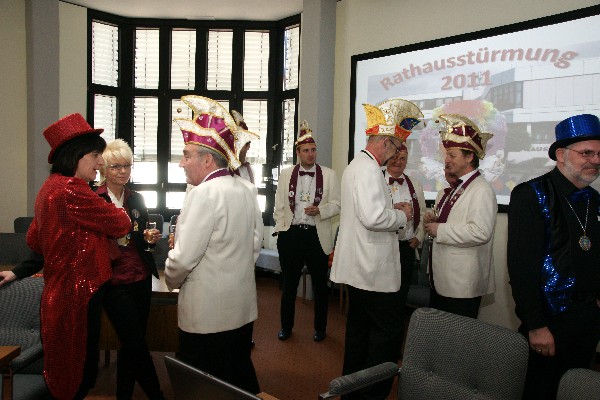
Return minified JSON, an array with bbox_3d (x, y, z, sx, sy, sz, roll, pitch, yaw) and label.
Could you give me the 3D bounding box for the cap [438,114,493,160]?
[{"bbox_3d":[1.125,-0.424,3.050,0.340,0.290,0.220,2,3,4],"label":"cap"}]

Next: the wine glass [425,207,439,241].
[{"bbox_3d":[0.836,0.139,2.850,0.068,0.205,0.068,5,3,0],"label":"wine glass"}]

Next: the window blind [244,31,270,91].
[{"bbox_3d":[-0.562,-1.810,5.850,0.320,0.790,0.060,2,3,1],"label":"window blind"}]

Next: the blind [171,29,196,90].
[{"bbox_3d":[-1.517,-1.827,5.850,0.320,0.790,0.060,2,3,1],"label":"blind"}]

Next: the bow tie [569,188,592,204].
[{"bbox_3d":[1.220,-0.014,1.950,0.125,0.065,0.040,1,4,-13],"label":"bow tie"}]

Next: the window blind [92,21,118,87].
[{"bbox_3d":[-2.466,-1.849,5.700,0.330,0.790,0.060,-2,5,-44],"label":"window blind"}]

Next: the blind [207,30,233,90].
[{"bbox_3d":[-1.043,-1.819,5.850,0.320,0.790,0.060,2,3,1],"label":"blind"}]

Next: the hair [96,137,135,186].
[{"bbox_3d":[-1.071,-0.221,2.620,0.210,0.260,0.230,-1,4,-36],"label":"hair"}]

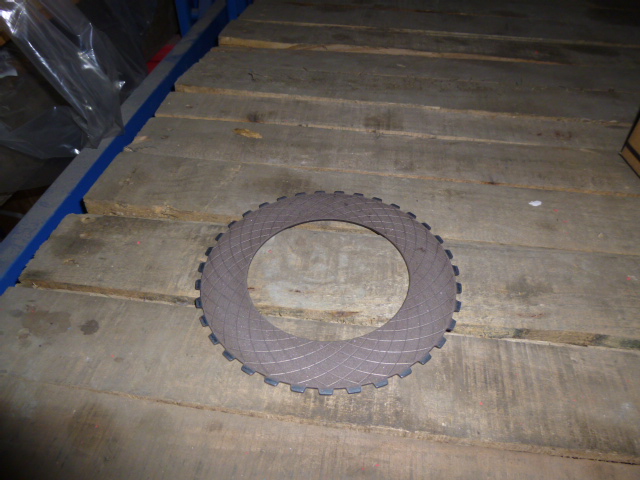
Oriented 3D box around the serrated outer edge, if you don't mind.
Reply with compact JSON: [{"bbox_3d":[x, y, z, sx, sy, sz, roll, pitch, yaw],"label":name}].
[{"bbox_3d":[0.008,0.033,0.466,0.264,0.003,0.264,-1,44,1],"label":"serrated outer edge"}]

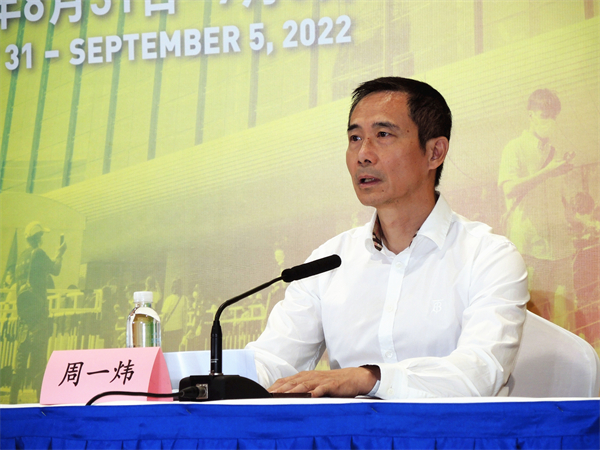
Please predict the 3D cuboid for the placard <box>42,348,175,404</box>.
[{"bbox_3d":[-0.326,0.257,4.443,0.200,0.096,0.100,-3,-4,25],"label":"placard"}]

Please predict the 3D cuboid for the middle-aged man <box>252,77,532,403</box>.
[{"bbox_3d":[0.141,0.396,4.560,0.530,1.320,0.660,-3,-4,25],"label":"middle-aged man"}]

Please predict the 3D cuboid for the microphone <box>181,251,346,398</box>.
[{"bbox_3d":[-0.051,0.177,4.466,0.330,0.250,0.100,3,-5,-45],"label":"microphone"}]

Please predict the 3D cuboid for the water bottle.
[{"bbox_3d":[-0.272,0.215,4.575,0.060,0.195,0.060,-3,-4,25],"label":"water bottle"}]

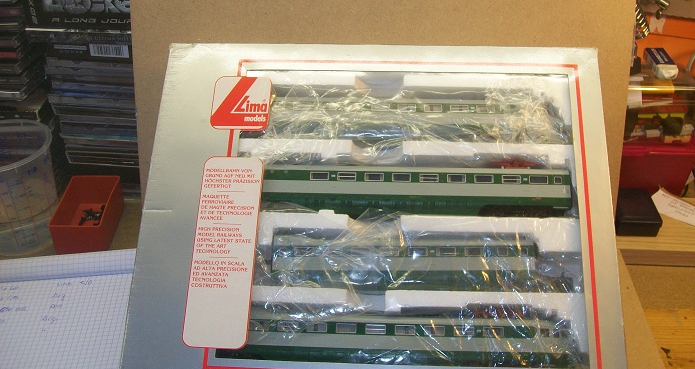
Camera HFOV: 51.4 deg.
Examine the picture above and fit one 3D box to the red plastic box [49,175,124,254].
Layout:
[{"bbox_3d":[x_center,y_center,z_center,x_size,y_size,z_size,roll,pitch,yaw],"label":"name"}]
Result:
[{"bbox_3d":[-0.277,0.033,0.776,0.051,0.040,0.090,0,35,-3],"label":"red plastic box"}]

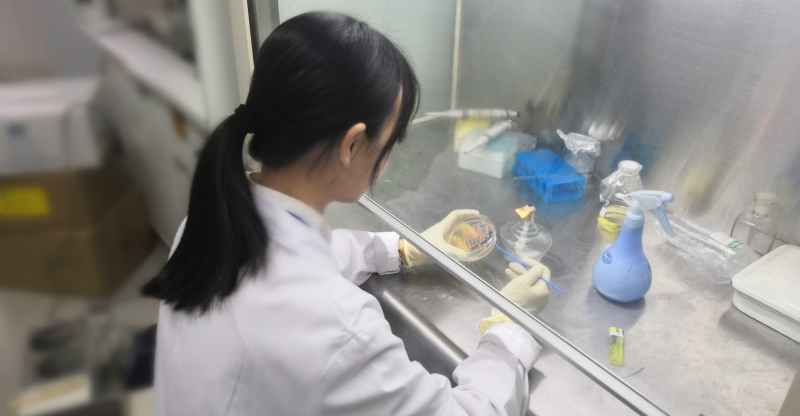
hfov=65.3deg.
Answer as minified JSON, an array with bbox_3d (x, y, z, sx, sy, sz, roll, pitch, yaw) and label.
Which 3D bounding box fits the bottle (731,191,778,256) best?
[{"bbox_3d":[0.747,0.025,1.302,0.078,0.123,0.078,-19,35,-31],"label":"bottle"}]

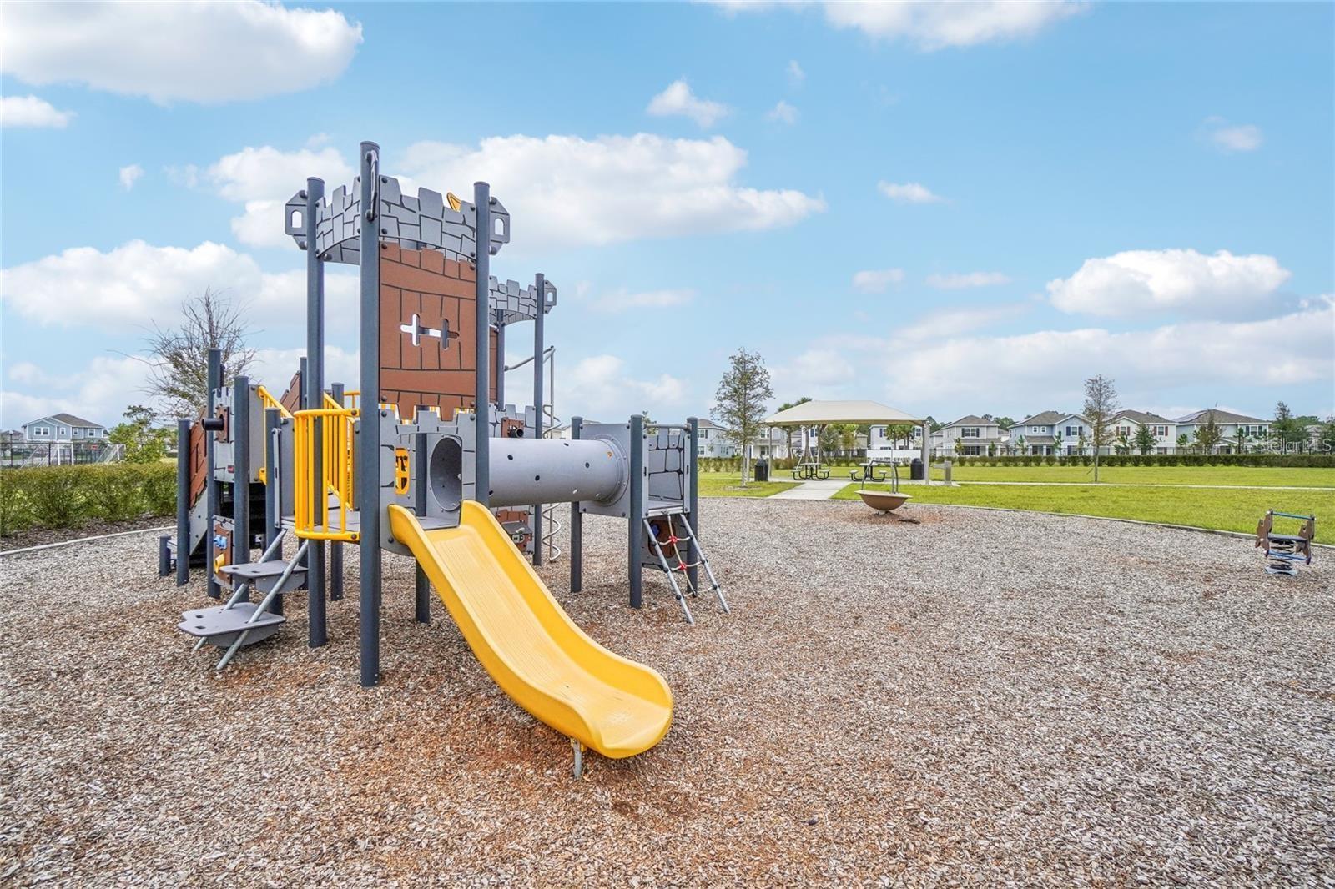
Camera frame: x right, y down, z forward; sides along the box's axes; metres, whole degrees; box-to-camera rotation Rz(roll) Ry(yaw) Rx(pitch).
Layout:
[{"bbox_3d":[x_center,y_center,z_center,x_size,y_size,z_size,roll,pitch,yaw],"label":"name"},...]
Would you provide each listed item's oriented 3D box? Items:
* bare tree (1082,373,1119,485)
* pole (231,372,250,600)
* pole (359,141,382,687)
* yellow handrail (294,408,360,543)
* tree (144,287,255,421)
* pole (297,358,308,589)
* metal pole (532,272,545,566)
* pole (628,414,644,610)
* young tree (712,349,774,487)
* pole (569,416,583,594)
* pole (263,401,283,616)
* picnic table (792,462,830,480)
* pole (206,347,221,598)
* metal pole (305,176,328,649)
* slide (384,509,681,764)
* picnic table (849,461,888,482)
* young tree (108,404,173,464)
[{"bbox_3d":[18.240,-0.700,25.000,1.400,4.570,1.400,0,0,0],"label":"bare tree"},{"bbox_3d":[-3.941,0.450,5.500,0.108,2.155,0.108,0,-1,38],"label":"pole"},{"bbox_3d":[-1.937,-0.200,3.870,0.108,3.540,0.108,0,-1,38],"label":"pole"},{"bbox_3d":[-2.330,0.200,4.015,0.740,0.850,0.250,0,-1,38],"label":"yellow handrail"},{"bbox_3d":[-11.800,-1.217,15.000,2.600,5.480,2.600,0,0,0],"label":"tree"},{"bbox_3d":[-3.916,0.318,6.400,0.108,2.510,0.108,0,-1,38],"label":"pole"},{"bbox_3d":[-1.651,-0.321,7.620,0.108,3.740,0.108,0,-1,38],"label":"metal pole"},{"bbox_3d":[-0.283,0.600,5.340,0.105,1.726,0.105,0,0,0],"label":"pole"},{"bbox_3d":[2.800,-0.985,22.000,2.300,5.140,2.300,0,0,0],"label":"young tree"},{"bbox_3d":[-0.905,0.604,5.930,0.108,1.750,0.108,0,-1,38],"label":"pole"},{"bbox_3d":[-3.369,0.577,5.080,0.105,1.769,0.105,0,0,0],"label":"pole"},{"bbox_3d":[6.460,1.215,26.800,1.600,0.760,1.830,0,0,19],"label":"picnic table"},{"bbox_3d":[-4.410,0.266,5.770,0.105,2.400,0.105,0,0,0],"label":"pole"},{"bbox_3d":[-2.537,-0.237,4.290,0.105,3.385,0.105,0,0,0],"label":"metal pole"},{"bbox_3d":[-0.851,0.885,3.388,1.980,1.000,0.550,0,0,38],"label":"slide"},{"bbox_3d":[8.930,1.210,26.300,1.600,0.760,1.830,0,0,22],"label":"picnic table"},{"bbox_3d":[-22.200,-0.040,25.000,2.200,3.250,2.200,0,0,0],"label":"young tree"}]

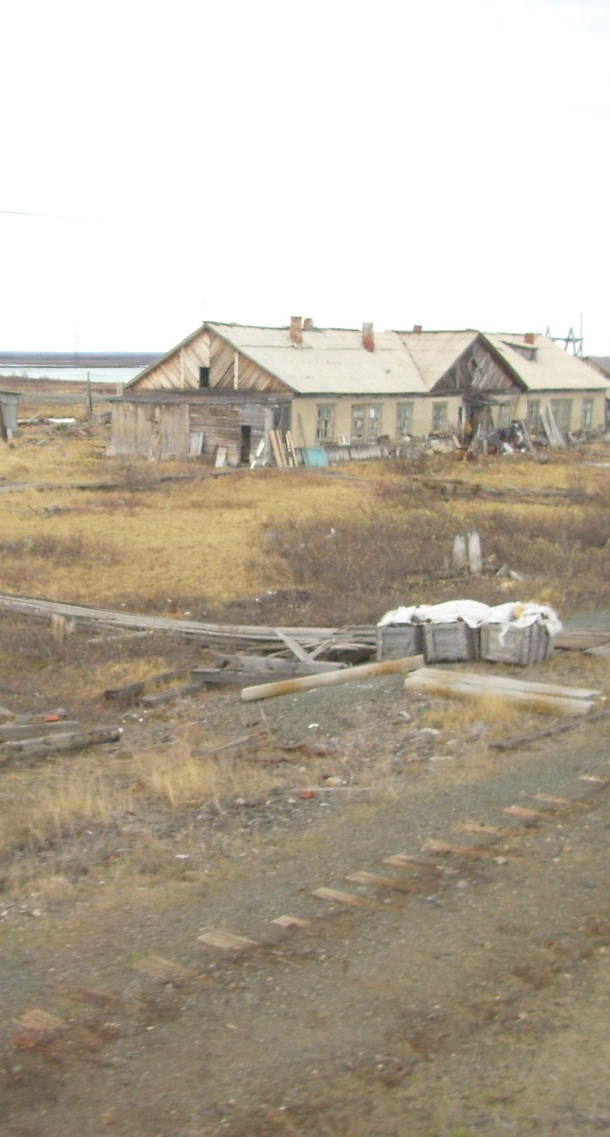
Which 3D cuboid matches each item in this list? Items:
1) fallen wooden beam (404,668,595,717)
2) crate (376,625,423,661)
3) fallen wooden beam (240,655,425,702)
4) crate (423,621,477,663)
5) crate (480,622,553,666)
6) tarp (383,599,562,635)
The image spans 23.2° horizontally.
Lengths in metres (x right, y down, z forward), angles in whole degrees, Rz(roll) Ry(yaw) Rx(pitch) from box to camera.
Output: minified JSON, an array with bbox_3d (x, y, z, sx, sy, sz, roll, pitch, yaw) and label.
[{"bbox_3d":[2.490,1.550,18.989,2.478,0.196,0.562,5,9,30],"label":"fallen wooden beam"},{"bbox_3d":[1.411,1.026,21.506,0.594,0.501,0.659,3,8,17],"label":"crate"},{"bbox_3d":[0.387,1.408,19.449,2.878,0.170,0.170,-8,11,-33],"label":"fallen wooden beam"},{"bbox_3d":[2.115,1.031,21.458,0.633,0.518,0.659,3,8,17],"label":"crate"},{"bbox_3d":[3.147,1.054,22.009,0.700,0.540,0.780,8,11,42],"label":"crate"},{"bbox_3d":[2.360,0.735,21.474,2.592,0.404,0.765,1,8,6],"label":"tarp"}]

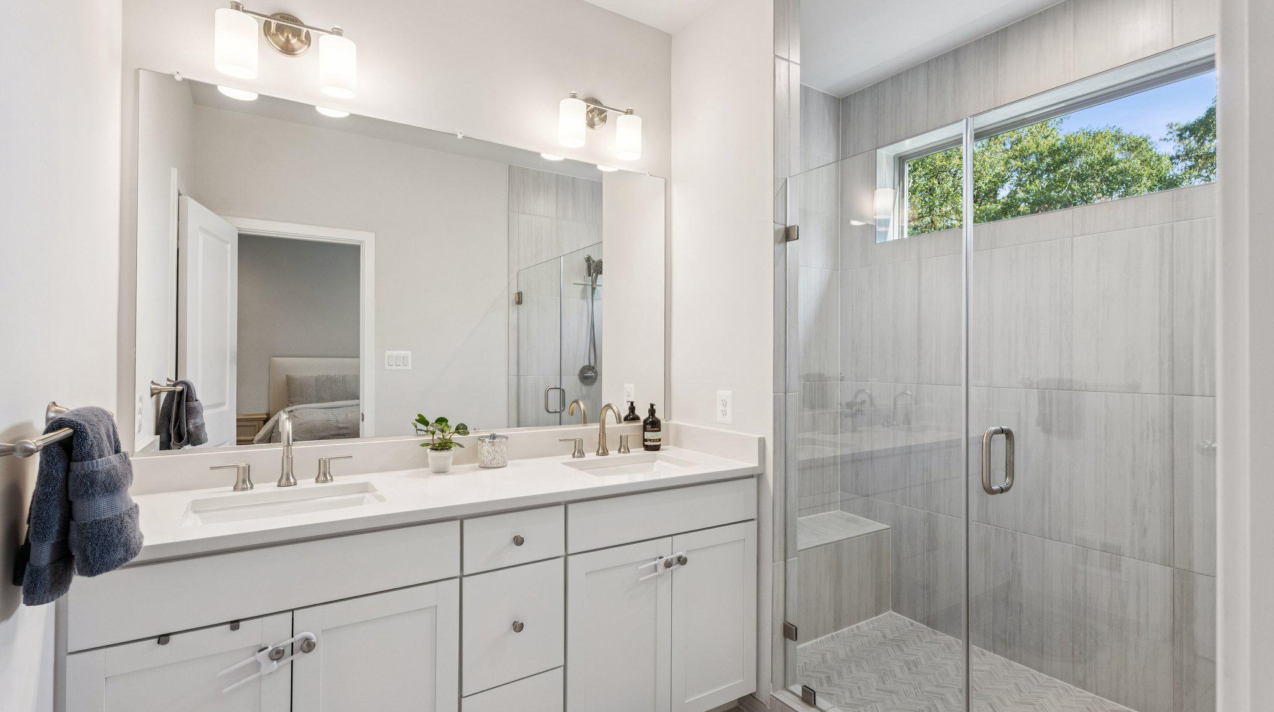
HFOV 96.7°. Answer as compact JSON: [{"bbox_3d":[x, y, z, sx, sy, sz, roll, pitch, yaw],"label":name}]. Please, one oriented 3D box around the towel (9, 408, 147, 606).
[{"bbox_3d":[-0.947,0.230,0.960,0.130,0.288,0.255,1,0,-32],"label":"towel"}]

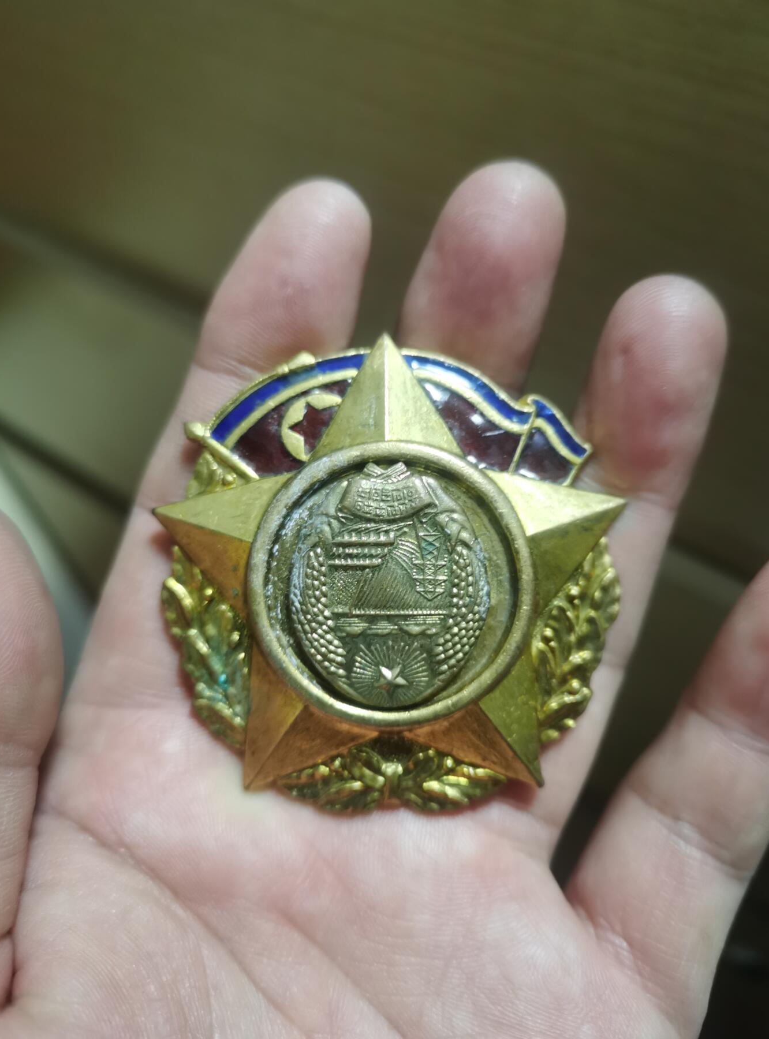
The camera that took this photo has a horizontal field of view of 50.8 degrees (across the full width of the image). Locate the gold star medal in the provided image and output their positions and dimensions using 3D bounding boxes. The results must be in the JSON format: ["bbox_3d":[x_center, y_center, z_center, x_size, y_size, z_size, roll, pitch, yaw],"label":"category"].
[{"bbox_3d":[0.001,0.006,0.098,0.057,0.009,0.058,-1,88,1],"label":"gold star medal"}]

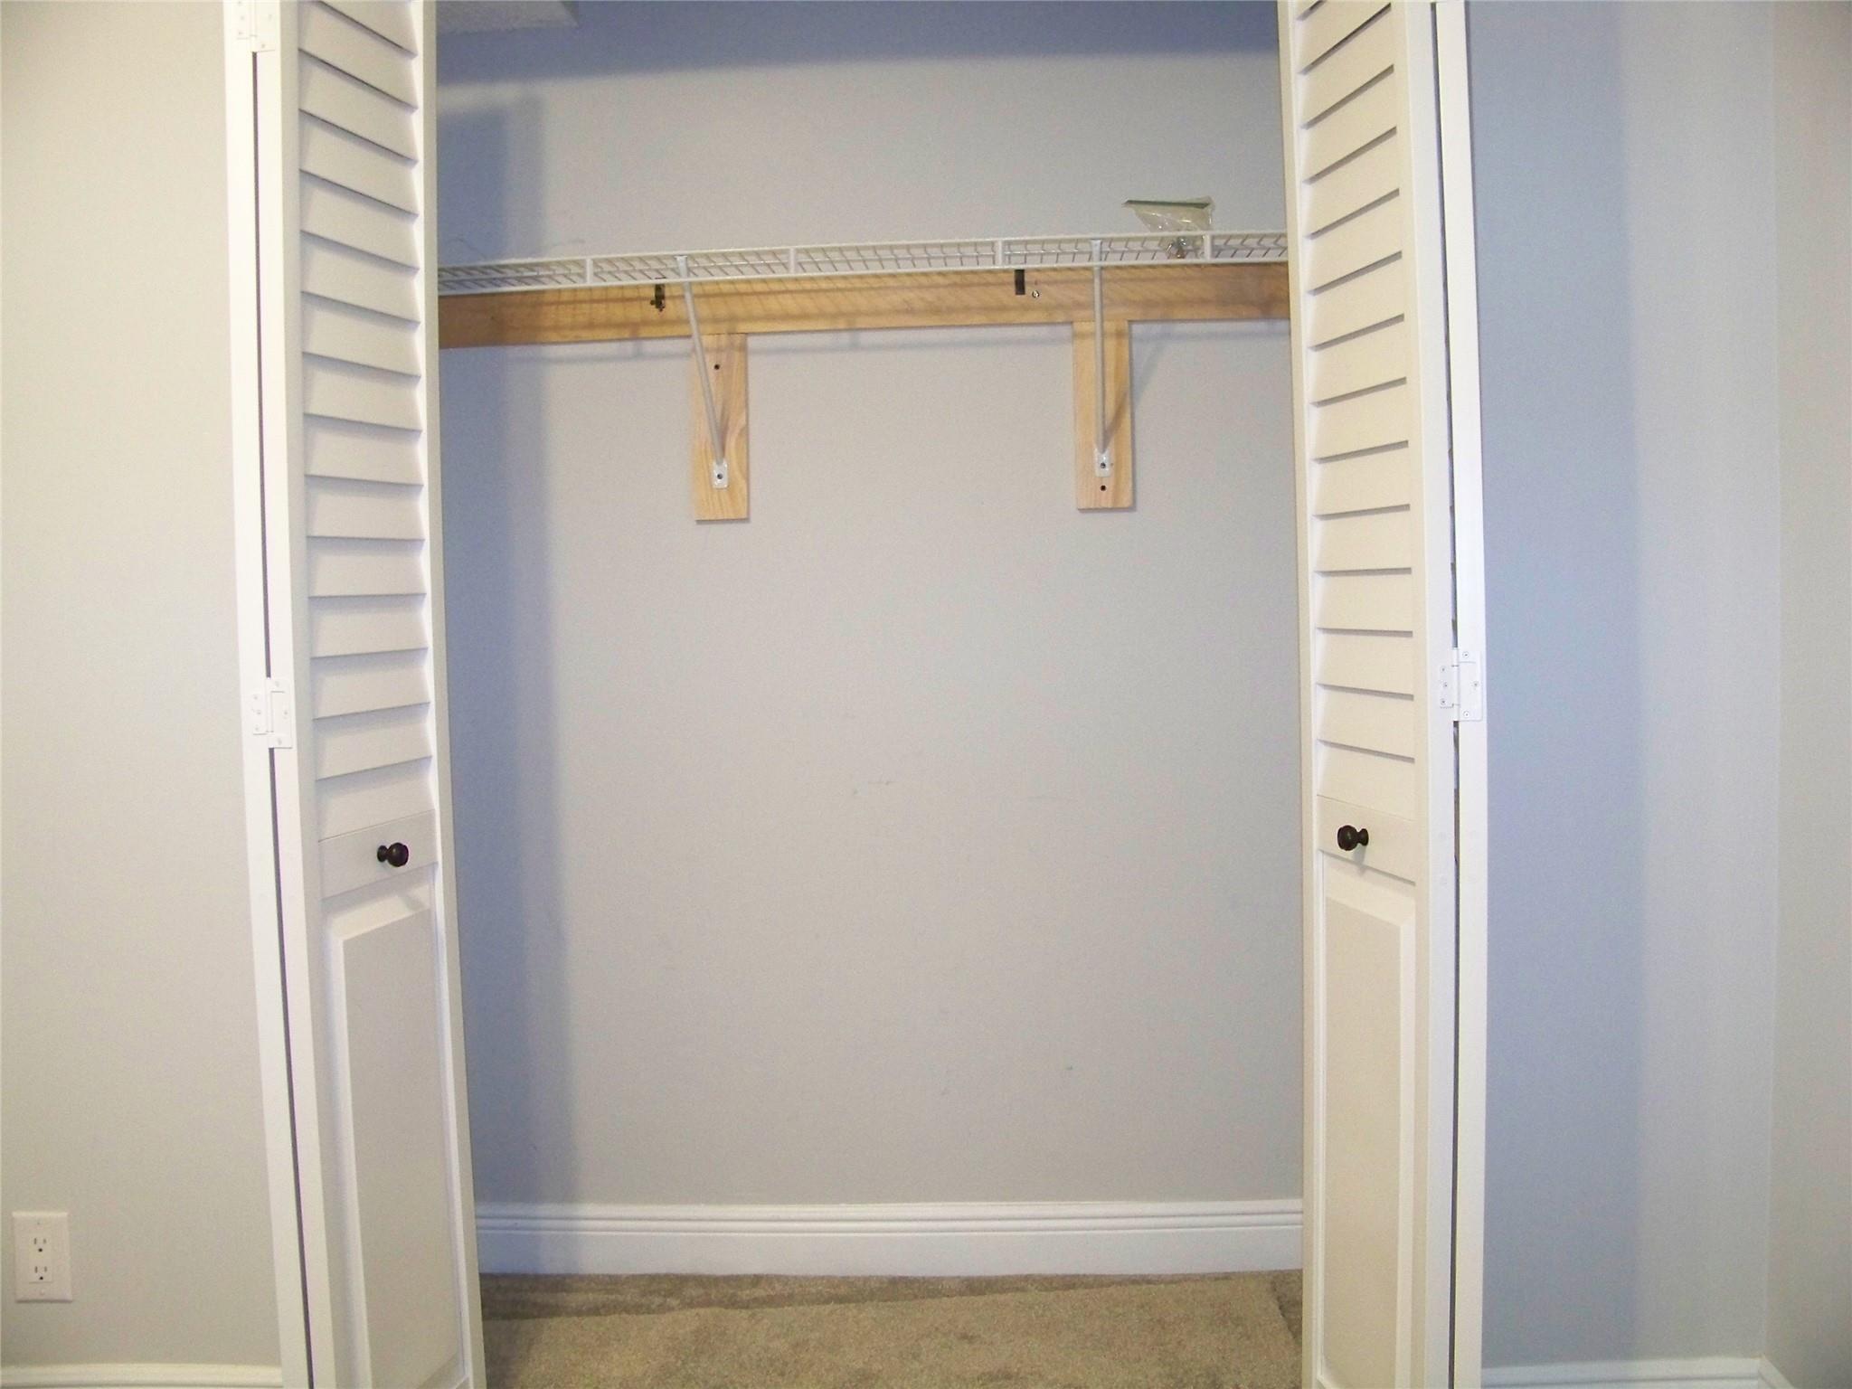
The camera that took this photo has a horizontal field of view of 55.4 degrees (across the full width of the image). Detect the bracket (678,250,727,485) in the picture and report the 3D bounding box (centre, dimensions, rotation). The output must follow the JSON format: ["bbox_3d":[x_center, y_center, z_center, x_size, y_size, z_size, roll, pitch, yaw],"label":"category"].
[{"bbox_3d":[-0.342,-0.483,2.702,0.028,0.318,0.270,-1,3,3],"label":"bracket"}]

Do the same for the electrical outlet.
[{"bbox_3d":[-1.164,0.742,2.326,0.077,0.121,0.008,-1,3,3],"label":"electrical outlet"}]

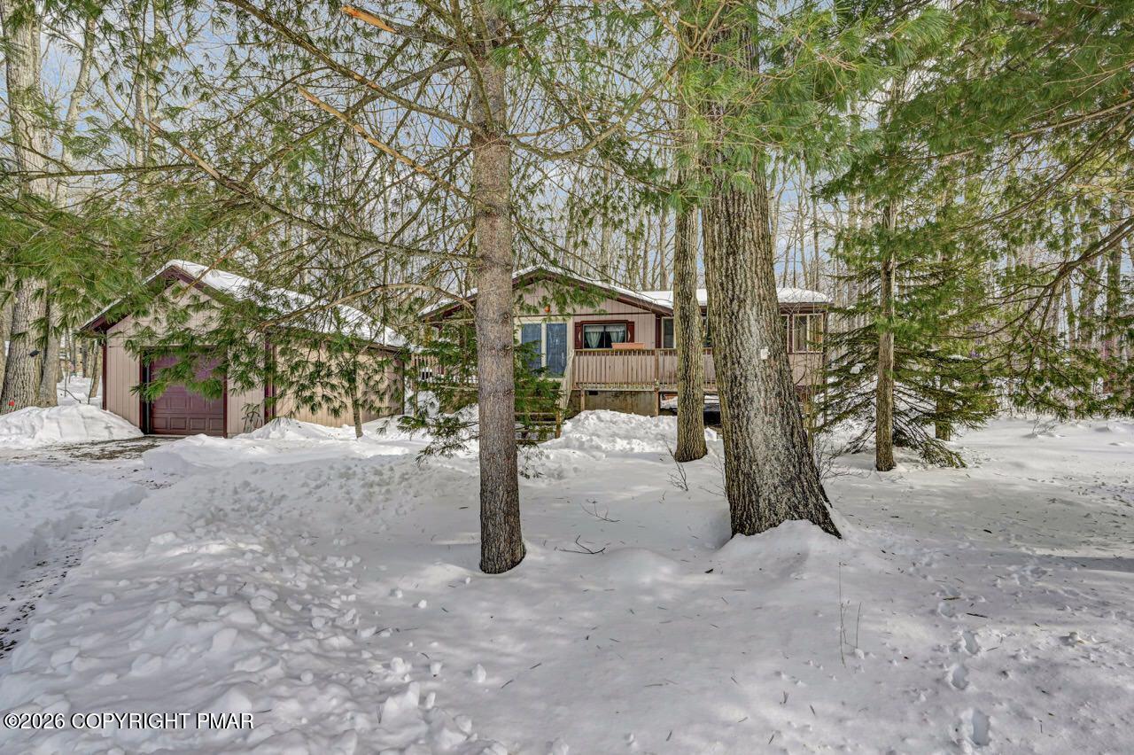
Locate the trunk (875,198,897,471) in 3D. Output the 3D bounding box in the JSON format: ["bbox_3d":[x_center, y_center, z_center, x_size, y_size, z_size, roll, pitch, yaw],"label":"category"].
[{"bbox_3d":[4.910,-0.685,7.250,0.270,4.200,0.270,1,0,0],"label":"trunk"}]

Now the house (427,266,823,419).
[{"bbox_3d":[2.064,-1.090,18.394,12.497,4.820,9.100,0,0,11],"label":"house"}]

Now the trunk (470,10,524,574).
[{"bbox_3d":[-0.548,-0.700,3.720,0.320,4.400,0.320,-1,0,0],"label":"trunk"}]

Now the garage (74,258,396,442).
[{"bbox_3d":[-8.777,-0.678,14.413,5.497,4.240,6.447,0,0,11],"label":"garage"}]

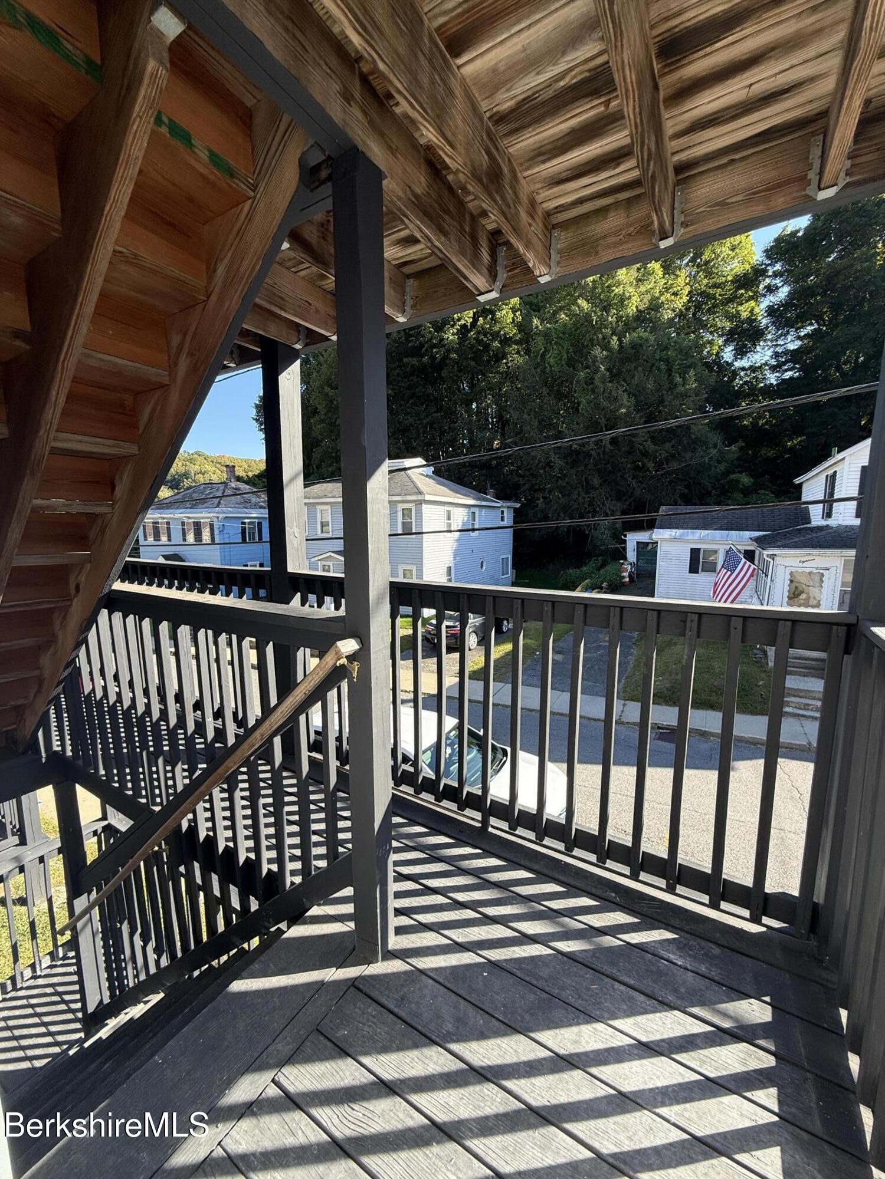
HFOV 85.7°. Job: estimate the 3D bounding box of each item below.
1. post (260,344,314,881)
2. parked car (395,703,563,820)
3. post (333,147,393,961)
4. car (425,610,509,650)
[{"bbox_3d":[-0.880,-0.096,2.751,0.140,2.440,0.140,5,9,32],"label":"post"},{"bbox_3d":[-0.279,2.863,7.207,4.350,1.600,1.800,4,9,26],"label":"parked car"},{"bbox_3d":[-0.219,0.025,1.407,0.090,2.300,0.090,5,9,32],"label":"post"},{"bbox_3d":[1.035,1.295,18.936,1.840,1.460,4.850,5,9,31],"label":"car"}]

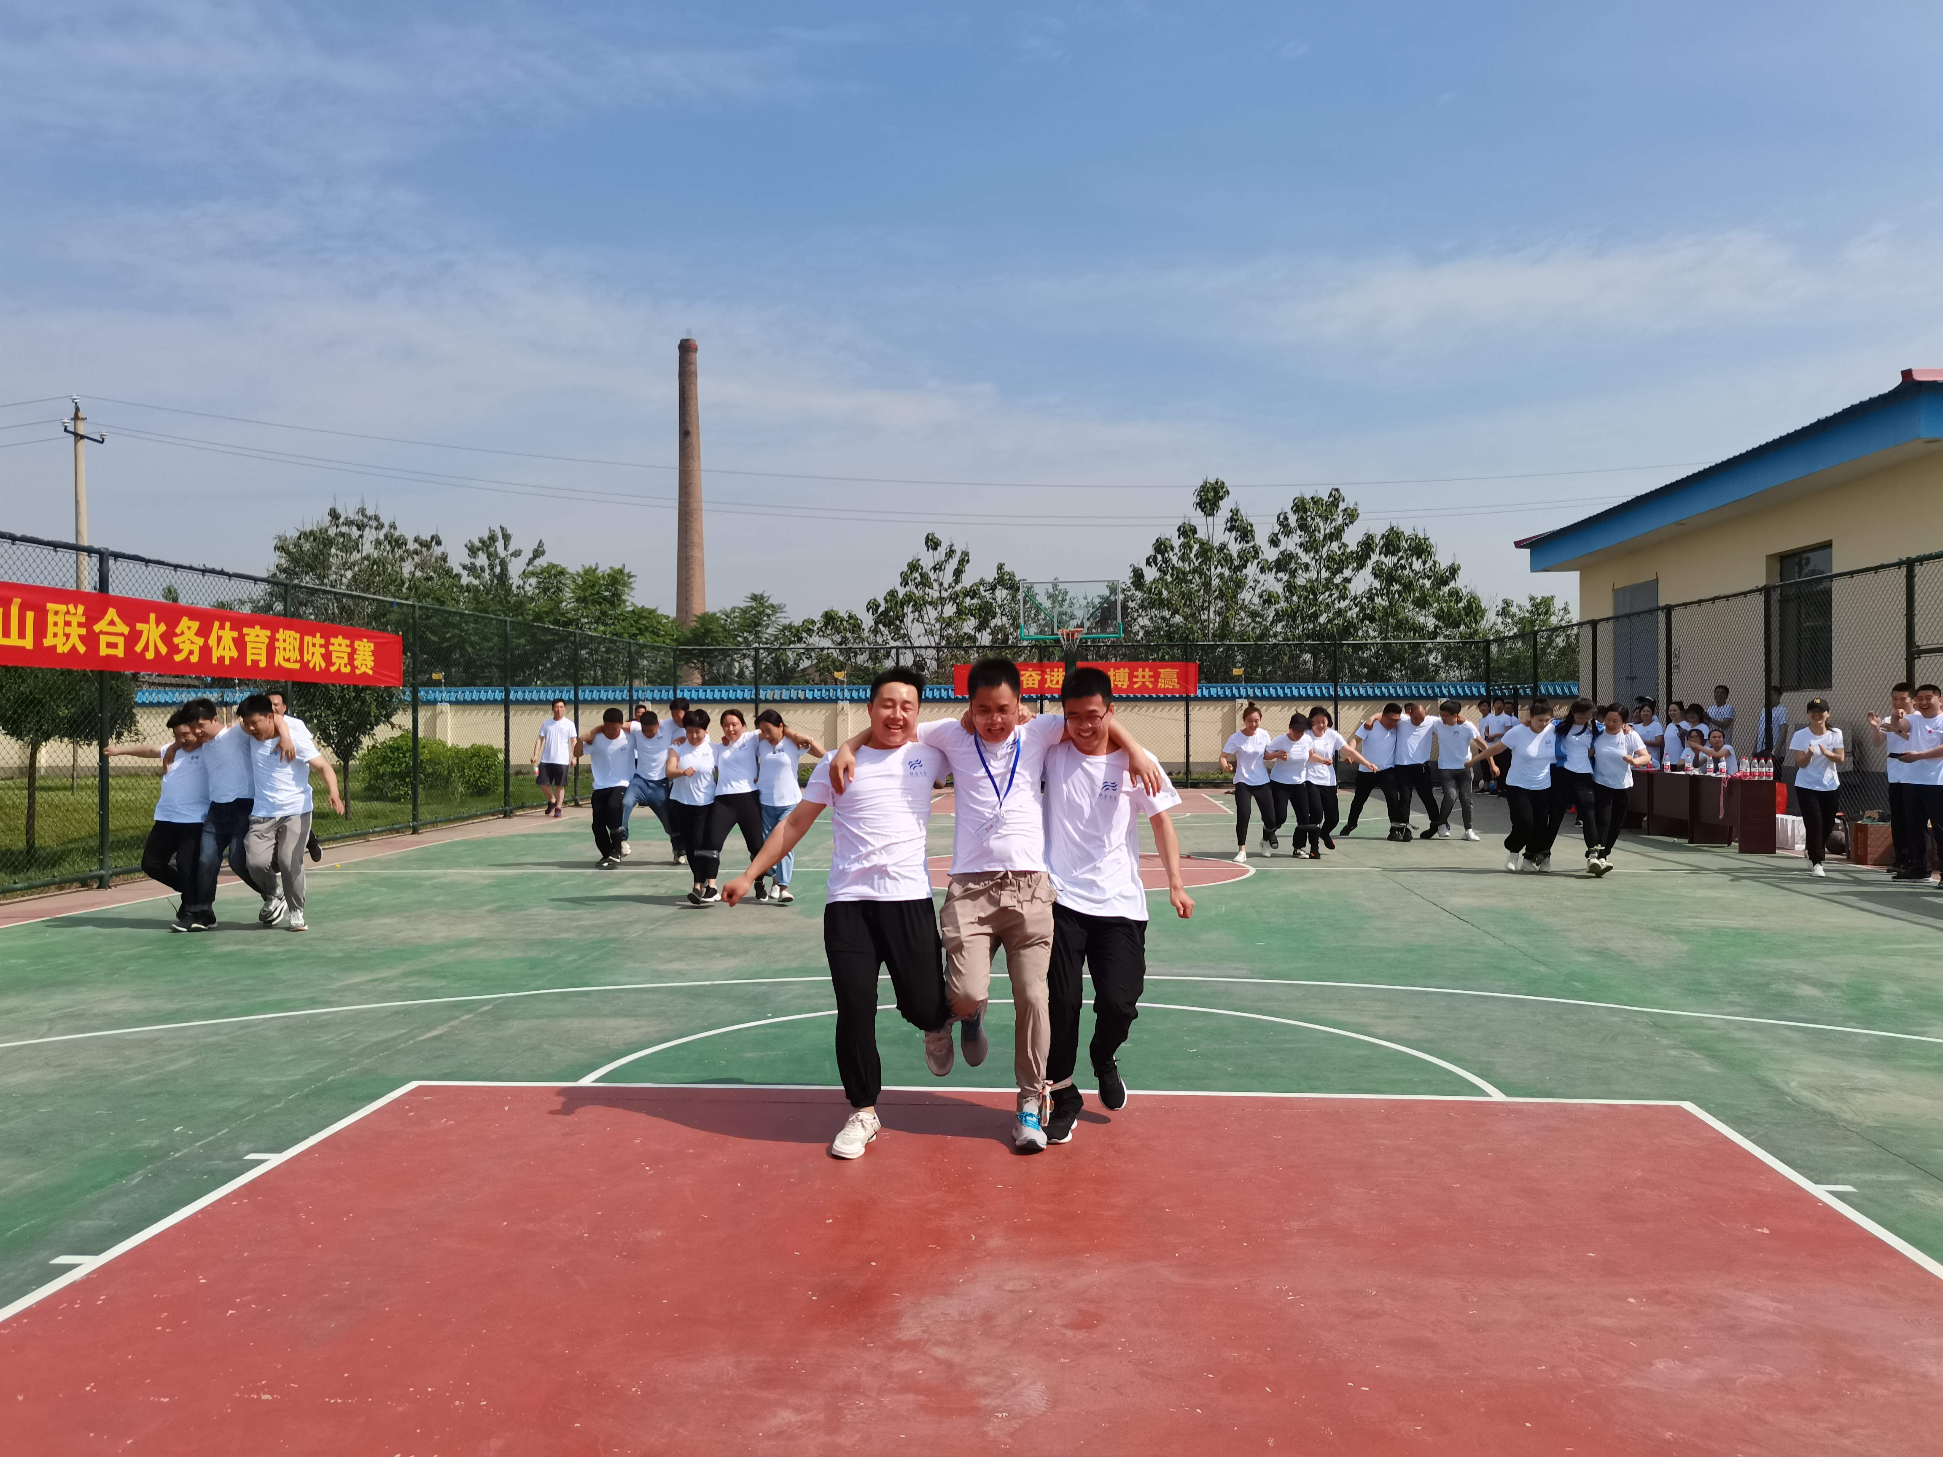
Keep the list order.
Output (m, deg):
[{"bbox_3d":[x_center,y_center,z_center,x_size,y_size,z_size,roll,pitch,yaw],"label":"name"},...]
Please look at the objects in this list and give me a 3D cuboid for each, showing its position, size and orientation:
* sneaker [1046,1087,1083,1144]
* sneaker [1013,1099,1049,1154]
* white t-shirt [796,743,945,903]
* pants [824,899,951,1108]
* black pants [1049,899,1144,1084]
[{"bbox_3d":[0.312,1.344,5.059,0.105,0.120,0.285,0,1,13],"label":"sneaker"},{"bbox_3d":[0.205,1.349,5.000,0.108,0.120,0.280,0,0,0],"label":"sneaker"},{"bbox_3d":[-0.321,0.308,4.900,0.500,0.560,0.300,0,6,-1],"label":"white t-shirt"},{"bbox_3d":[-0.293,0.921,5.070,0.425,0.765,0.490,0,0,0],"label":"pants"},{"bbox_3d":[0.431,0.921,5.090,0.355,0.760,0.430,0,0,3],"label":"black pants"}]

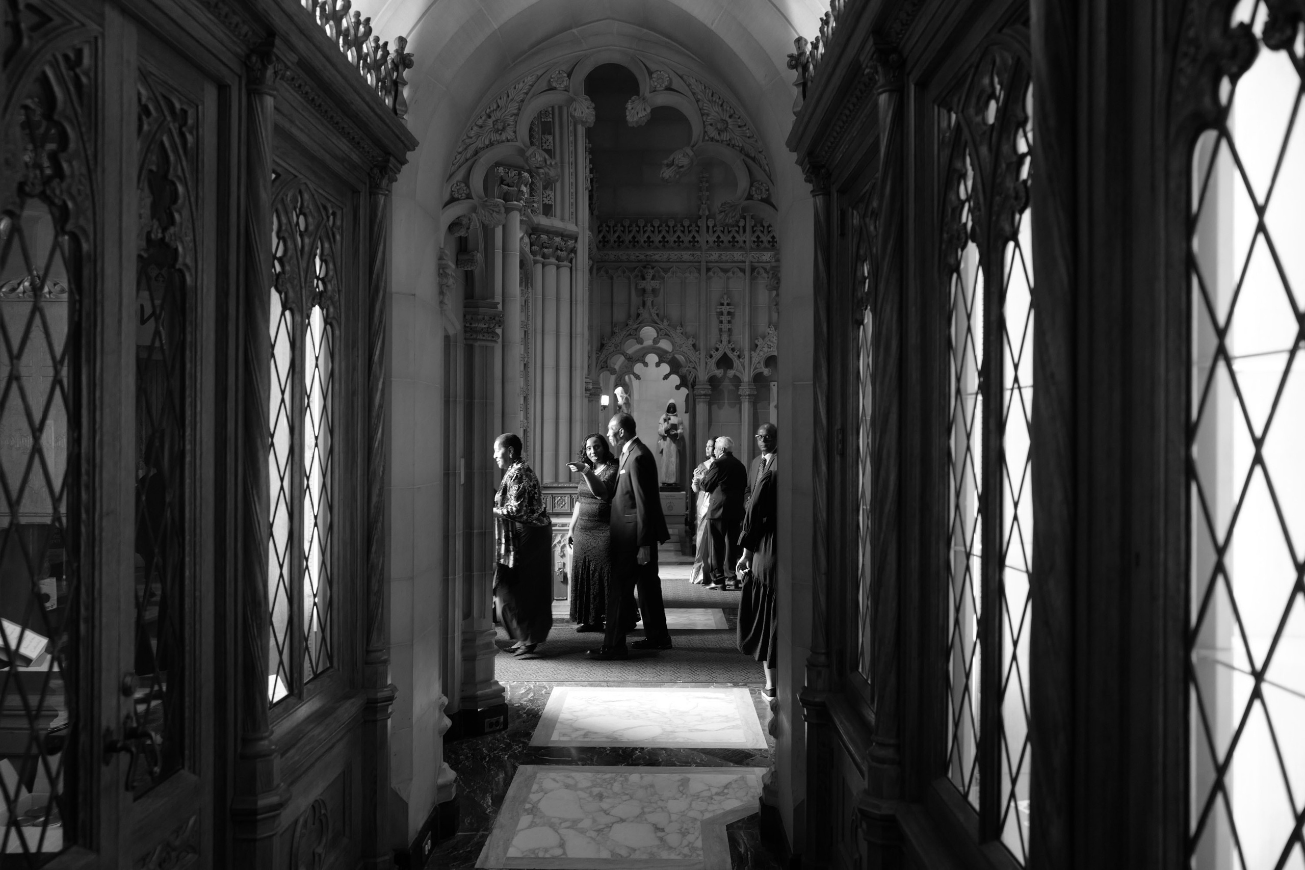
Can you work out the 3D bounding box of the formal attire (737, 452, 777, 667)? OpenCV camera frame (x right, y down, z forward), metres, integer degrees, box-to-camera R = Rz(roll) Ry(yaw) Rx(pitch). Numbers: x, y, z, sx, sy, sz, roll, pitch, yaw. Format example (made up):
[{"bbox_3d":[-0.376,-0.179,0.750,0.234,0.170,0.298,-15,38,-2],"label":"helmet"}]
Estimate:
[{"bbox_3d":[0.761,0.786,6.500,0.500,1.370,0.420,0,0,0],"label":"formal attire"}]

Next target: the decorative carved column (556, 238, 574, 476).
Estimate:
[{"bbox_3d":[-0.790,-0.660,9.200,0.170,2.200,0.170,0,0,1],"label":"decorative carved column"}]

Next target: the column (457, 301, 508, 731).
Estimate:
[{"bbox_3d":[-0.945,0.445,5.600,0.290,2.340,0.290,0,0,1],"label":"column"}]

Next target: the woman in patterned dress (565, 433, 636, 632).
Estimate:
[{"bbox_3d":[-0.419,0.824,8.600,0.520,1.660,0.440,0,0,37],"label":"woman in patterned dress"}]

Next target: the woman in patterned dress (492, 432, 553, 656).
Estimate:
[{"bbox_3d":[-0.985,0.800,7.500,0.490,1.630,0.500,0,0,-6],"label":"woman in patterned dress"}]

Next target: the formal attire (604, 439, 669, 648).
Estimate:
[{"bbox_3d":[-0.120,0.810,7.530,0.460,1.600,0.500,0,0,-23],"label":"formal attire"}]

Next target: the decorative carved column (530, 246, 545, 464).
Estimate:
[{"bbox_3d":[-1.010,-0.630,9.000,0.160,2.120,0.160,0,0,1],"label":"decorative carved column"}]

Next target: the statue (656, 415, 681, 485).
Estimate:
[{"bbox_3d":[0.225,0.160,13.200,0.330,1.030,0.280,0,0,1],"label":"statue"}]

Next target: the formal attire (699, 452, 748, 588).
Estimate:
[{"bbox_3d":[0.773,0.911,11.000,0.420,1.470,0.500,0,0,30],"label":"formal attire"}]

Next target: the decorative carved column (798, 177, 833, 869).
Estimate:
[{"bbox_3d":[0.558,0.312,3.470,0.120,2.495,0.120,0,0,0],"label":"decorative carved column"}]

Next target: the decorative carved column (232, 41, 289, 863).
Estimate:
[{"bbox_3d":[-0.955,0.270,2.480,0.140,2.450,0.140,0,0,1],"label":"decorative carved column"}]

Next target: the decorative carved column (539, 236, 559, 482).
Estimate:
[{"bbox_3d":[-0.958,-0.708,9.400,0.180,2.270,0.180,0,0,45],"label":"decorative carved column"}]

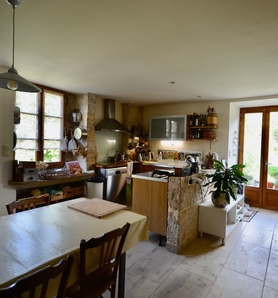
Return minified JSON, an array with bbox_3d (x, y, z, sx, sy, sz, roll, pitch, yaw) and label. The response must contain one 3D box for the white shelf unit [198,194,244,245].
[{"bbox_3d":[1.414,1.099,3.340,0.390,0.497,1.210,2,2,37],"label":"white shelf unit"}]

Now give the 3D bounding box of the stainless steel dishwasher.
[{"bbox_3d":[-0.745,0.844,4.575,0.600,0.840,0.600,2,2,37],"label":"stainless steel dishwasher"}]

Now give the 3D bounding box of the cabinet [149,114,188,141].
[{"bbox_3d":[0.777,-0.480,4.818,0.950,0.570,0.360,2,2,37],"label":"cabinet"}]

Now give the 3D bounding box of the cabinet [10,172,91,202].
[{"bbox_3d":[-1.601,0.871,3.720,0.440,0.780,1.600,2,2,37],"label":"cabinet"}]

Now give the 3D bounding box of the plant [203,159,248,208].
[{"bbox_3d":[1.292,0.488,3.071,0.630,0.730,0.640,2,2,37],"label":"plant"}]

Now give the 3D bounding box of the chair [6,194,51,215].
[{"bbox_3d":[-0.899,0.902,1.791,0.460,0.840,0.440,2,2,32],"label":"chair"}]

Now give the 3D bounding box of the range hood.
[{"bbox_3d":[-0.703,-0.770,4.753,0.500,0.740,0.870,2,2,37],"label":"range hood"}]

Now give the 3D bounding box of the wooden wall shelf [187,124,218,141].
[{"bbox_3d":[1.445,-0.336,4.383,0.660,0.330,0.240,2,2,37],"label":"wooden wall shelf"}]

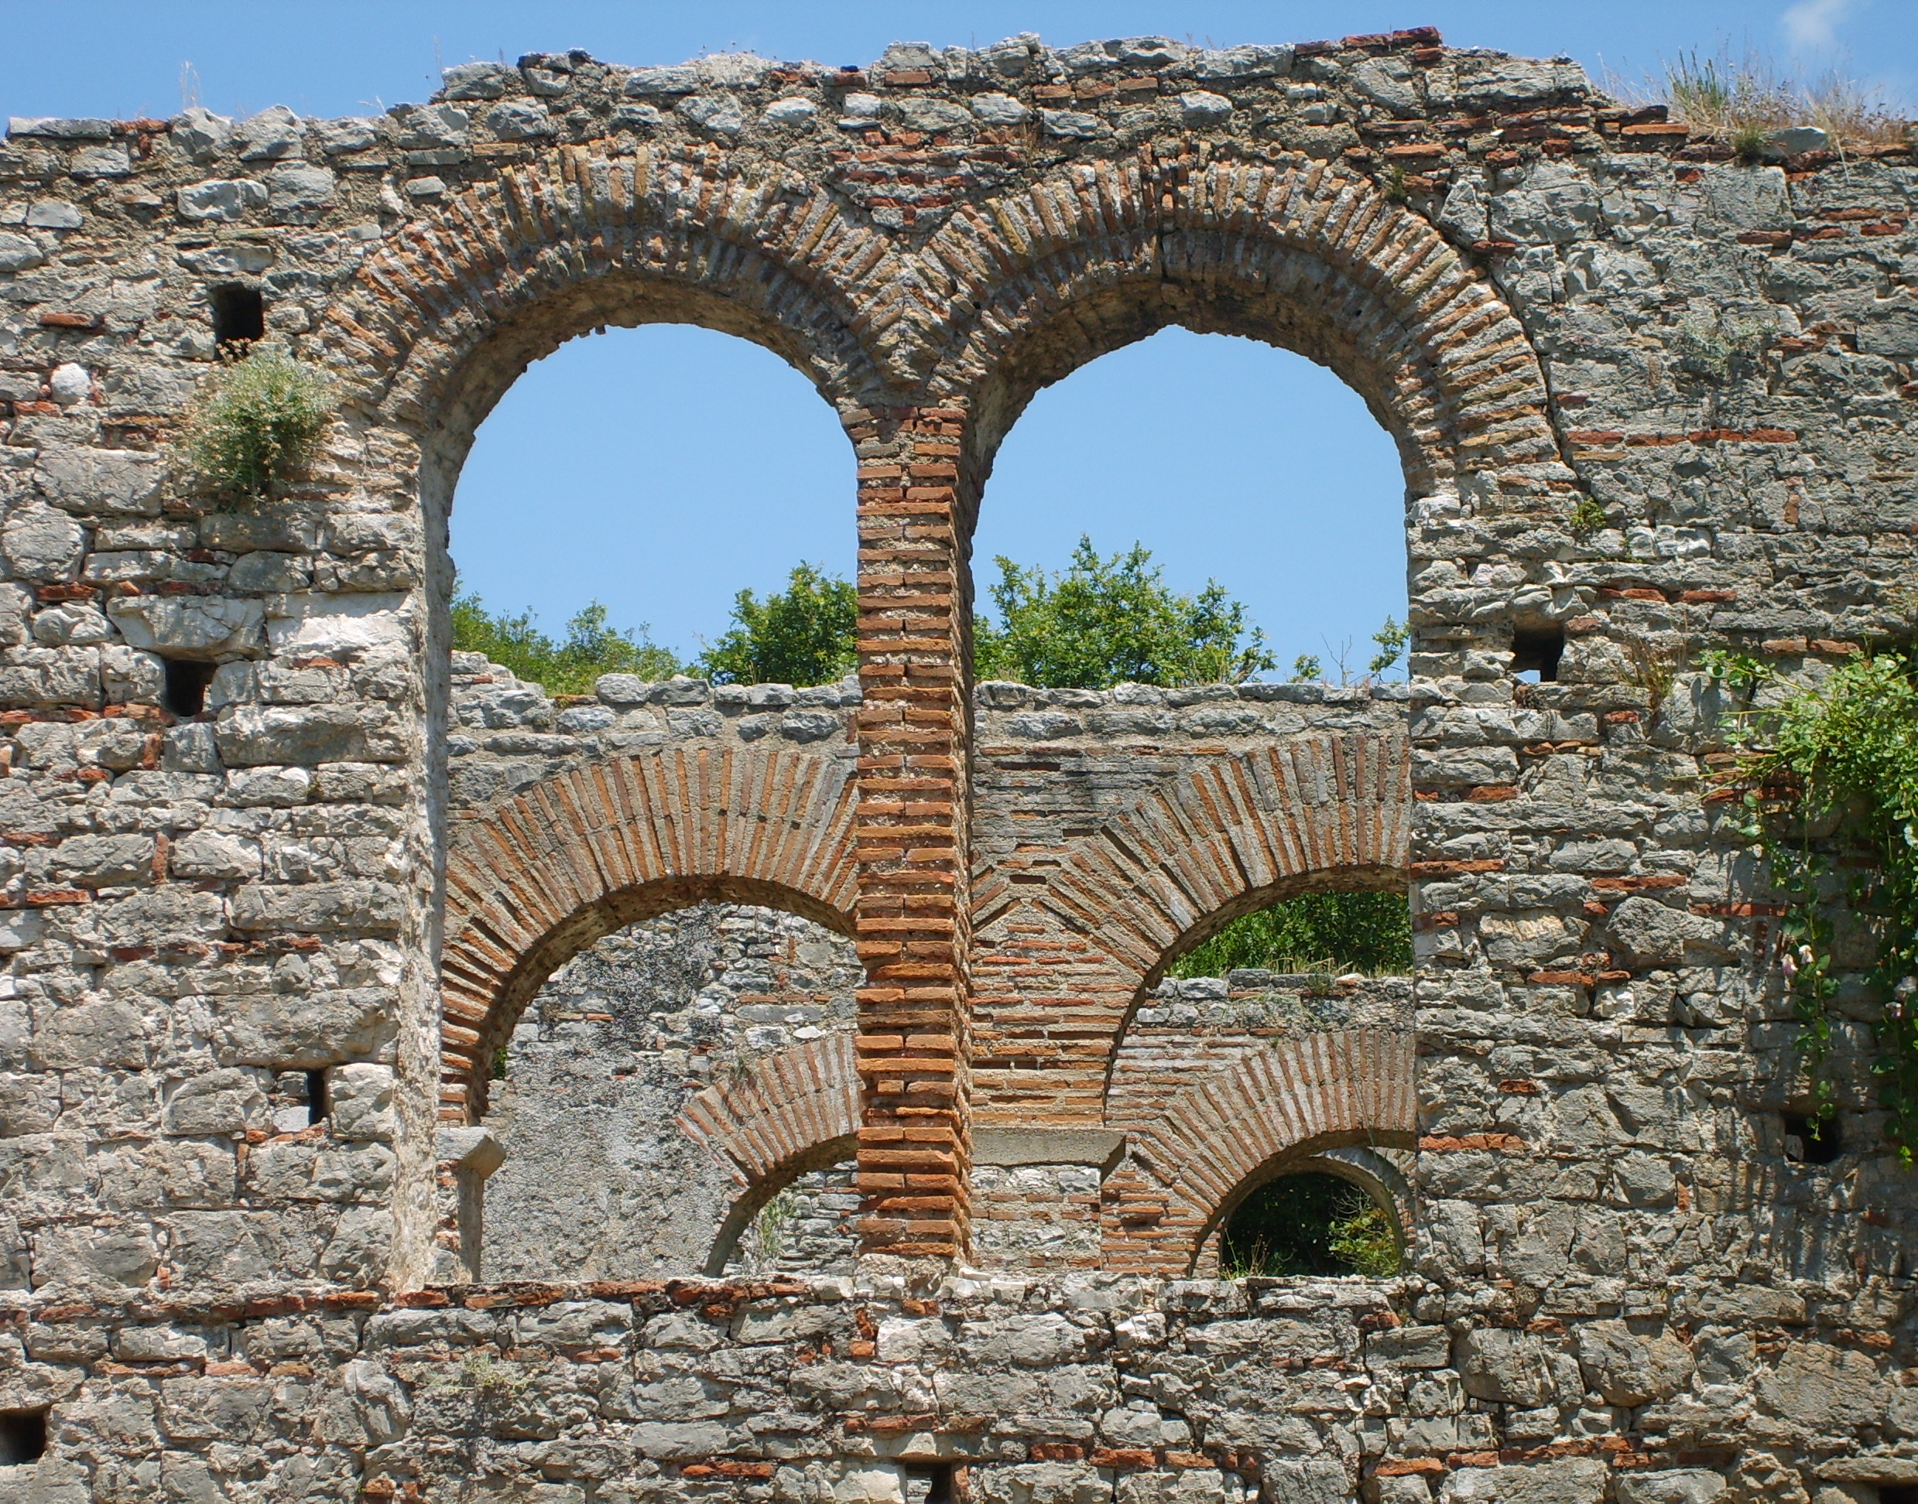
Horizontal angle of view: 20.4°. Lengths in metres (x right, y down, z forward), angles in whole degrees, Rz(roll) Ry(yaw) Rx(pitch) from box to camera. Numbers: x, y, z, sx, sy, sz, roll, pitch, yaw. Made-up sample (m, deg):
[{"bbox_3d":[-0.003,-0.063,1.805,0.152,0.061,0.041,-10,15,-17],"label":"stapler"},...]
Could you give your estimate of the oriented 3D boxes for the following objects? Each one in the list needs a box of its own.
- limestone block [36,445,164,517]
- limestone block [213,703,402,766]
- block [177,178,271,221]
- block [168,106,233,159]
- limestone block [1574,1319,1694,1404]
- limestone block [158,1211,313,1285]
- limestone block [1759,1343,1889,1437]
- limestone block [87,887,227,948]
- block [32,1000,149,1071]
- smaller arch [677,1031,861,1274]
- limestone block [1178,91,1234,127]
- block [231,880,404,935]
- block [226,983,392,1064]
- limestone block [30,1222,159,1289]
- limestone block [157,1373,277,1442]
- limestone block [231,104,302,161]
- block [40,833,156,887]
[{"bbox_3d":[-2.946,-0.900,18.454,0.440,0.260,0.270,-1,-15,2],"label":"limestone block"},{"bbox_3d":[-2.261,-0.027,18.832,0.661,0.214,0.300,-1,-13,5],"label":"limestone block"},{"bbox_3d":[-2.638,-1.958,19.270,0.342,0.155,0.220,-1,-13,5],"label":"block"},{"bbox_3d":[-2.648,-2.139,18.748,0.226,0.199,0.220,-1,-15,2],"label":"block"},{"bbox_3d":[2.338,2.130,18.505,0.395,0.288,0.270,-1,-12,5],"label":"limestone block"},{"bbox_3d":[-2.540,1.783,19.051,0.543,0.260,0.270,-1,-12,5],"label":"limestone block"},{"bbox_3d":[2.878,2.150,17.865,0.420,0.303,0.280,-1,-13,5],"label":"limestone block"},{"bbox_3d":[-2.878,0.624,19.336,0.497,0.212,0.270,-1,-12,5],"label":"limestone block"},{"bbox_3d":[-2.897,0.980,17.938,0.396,0.241,0.250,-1,-15,2],"label":"block"},{"bbox_3d":[-0.466,2.771,34.952,2.653,1.740,0.850,-1,-13,5],"label":"smaller arch"},{"bbox_3d":[0.860,-2.216,18.592,0.196,0.134,0.160,-1,-15,2],"label":"limestone block"},{"bbox_3d":[-2.293,0.589,19.288,0.611,0.200,0.270,-1,-12,5],"label":"block"},{"bbox_3d":[-2.160,0.951,17.941,0.574,0.278,0.300,-1,-15,2],"label":"block"},{"bbox_3d":[-2.961,1.760,18.466,0.441,0.226,0.270,-1,-13,5],"label":"limestone block"},{"bbox_3d":[-2.602,2.345,18.934,0.409,0.241,0.270,-1,-12,5],"label":"limestone block"},{"bbox_3d":[-2.414,-2.135,18.737,0.254,0.205,0.220,-1,-15,2],"label":"limestone block"},{"bbox_3d":[-3.100,0.420,19.402,0.415,0.196,0.270,-1,-12,5],"label":"block"}]

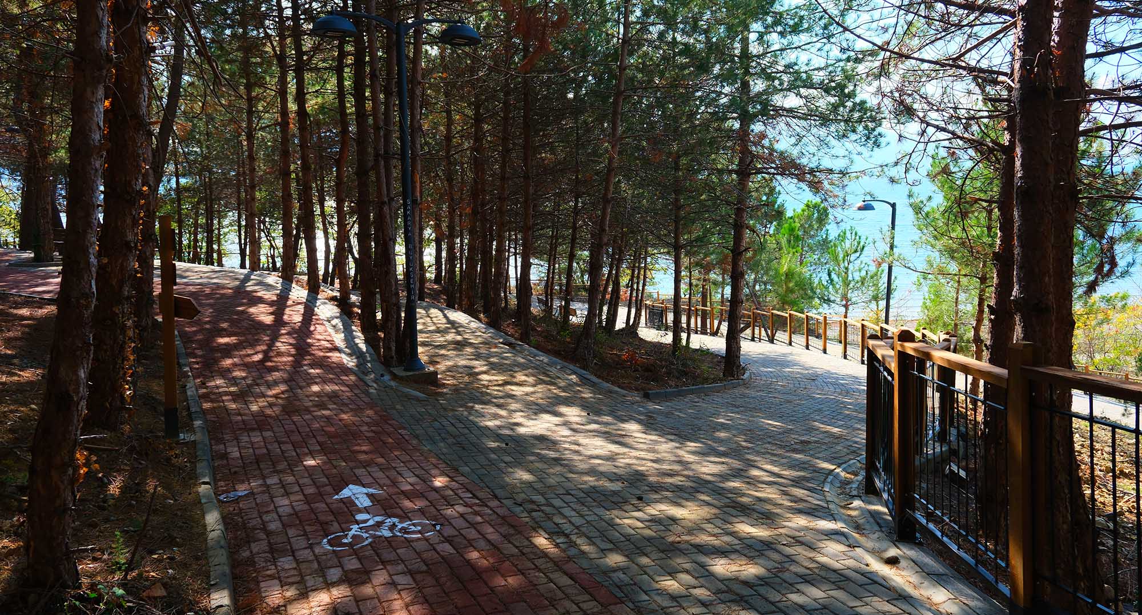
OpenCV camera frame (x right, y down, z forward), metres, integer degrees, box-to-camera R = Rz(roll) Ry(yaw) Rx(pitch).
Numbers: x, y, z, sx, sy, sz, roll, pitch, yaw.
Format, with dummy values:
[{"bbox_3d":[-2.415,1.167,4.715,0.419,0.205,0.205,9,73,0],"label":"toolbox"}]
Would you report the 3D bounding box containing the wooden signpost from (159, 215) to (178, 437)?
[{"bbox_3d":[-3.240,0.165,6.130,0.110,1.810,0.110,-2,8,-28],"label":"wooden signpost"}]

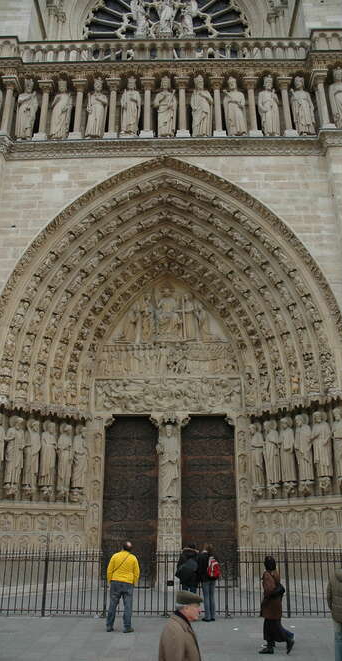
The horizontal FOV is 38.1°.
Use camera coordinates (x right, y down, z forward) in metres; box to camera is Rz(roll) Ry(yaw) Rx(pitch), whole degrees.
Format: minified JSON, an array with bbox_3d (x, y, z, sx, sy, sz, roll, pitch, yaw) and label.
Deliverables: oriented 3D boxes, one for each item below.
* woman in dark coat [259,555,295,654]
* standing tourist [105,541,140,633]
[{"bbox_3d":[1.966,5.069,9.144,0.640,1.642,0.480,0,-20,1],"label":"woman in dark coat"},{"bbox_3d":[-1.054,5.554,10.778,0.680,1.797,0.400,0,-20,1],"label":"standing tourist"}]

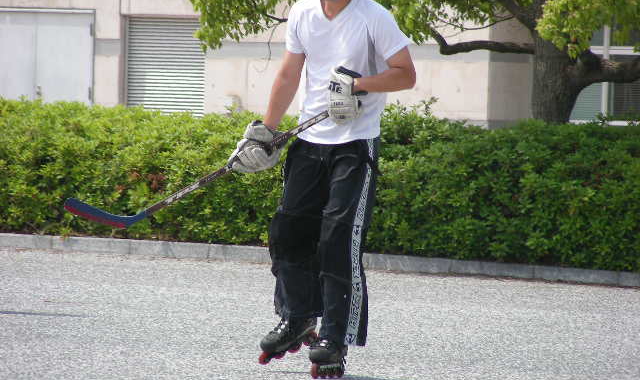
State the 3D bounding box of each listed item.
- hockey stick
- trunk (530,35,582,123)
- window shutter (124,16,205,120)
[{"bbox_3d":[-0.448,-0.153,28.483,1.510,0.212,0.070,-29,6,-37],"label":"hockey stick"},{"bbox_3d":[1.475,-0.310,44.000,0.310,1.320,0.290,1,2,0],"label":"trunk"},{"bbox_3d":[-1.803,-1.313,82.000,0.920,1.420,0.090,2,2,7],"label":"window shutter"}]

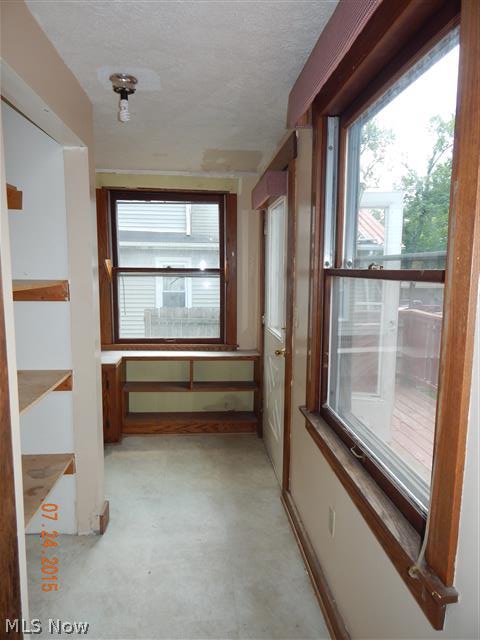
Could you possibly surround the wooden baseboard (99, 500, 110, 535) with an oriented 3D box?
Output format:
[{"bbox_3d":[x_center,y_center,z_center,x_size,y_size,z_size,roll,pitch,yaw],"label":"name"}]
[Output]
[{"bbox_3d":[-0.774,1.129,2.328,0.018,0.105,0.173,0,6,-6],"label":"wooden baseboard"}]

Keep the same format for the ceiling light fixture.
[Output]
[{"bbox_3d":[-0.529,-1.010,1.869,0.120,0.188,0.120,0,6,-6],"label":"ceiling light fixture"}]

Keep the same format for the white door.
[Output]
[{"bbox_3d":[0.274,0.078,3.057,0.045,2.050,0.911,0,6,-6],"label":"white door"}]

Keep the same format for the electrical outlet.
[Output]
[{"bbox_3d":[0.383,0.845,1.707,0.008,0.114,0.070,0,6,-6],"label":"electrical outlet"}]

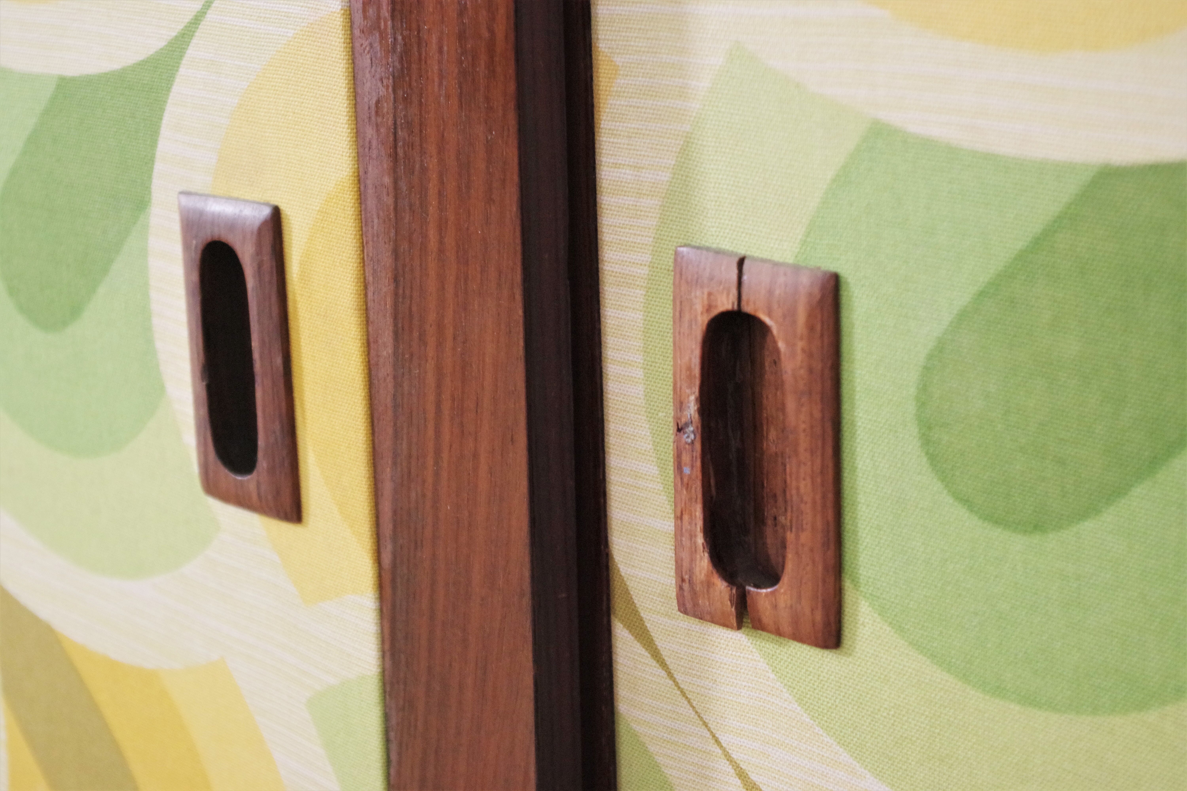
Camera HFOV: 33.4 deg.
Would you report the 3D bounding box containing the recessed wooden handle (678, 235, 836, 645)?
[{"bbox_3d":[0.036,0.011,0.423,0.043,0.082,0.013,10,18,42],"label":"recessed wooden handle"}]

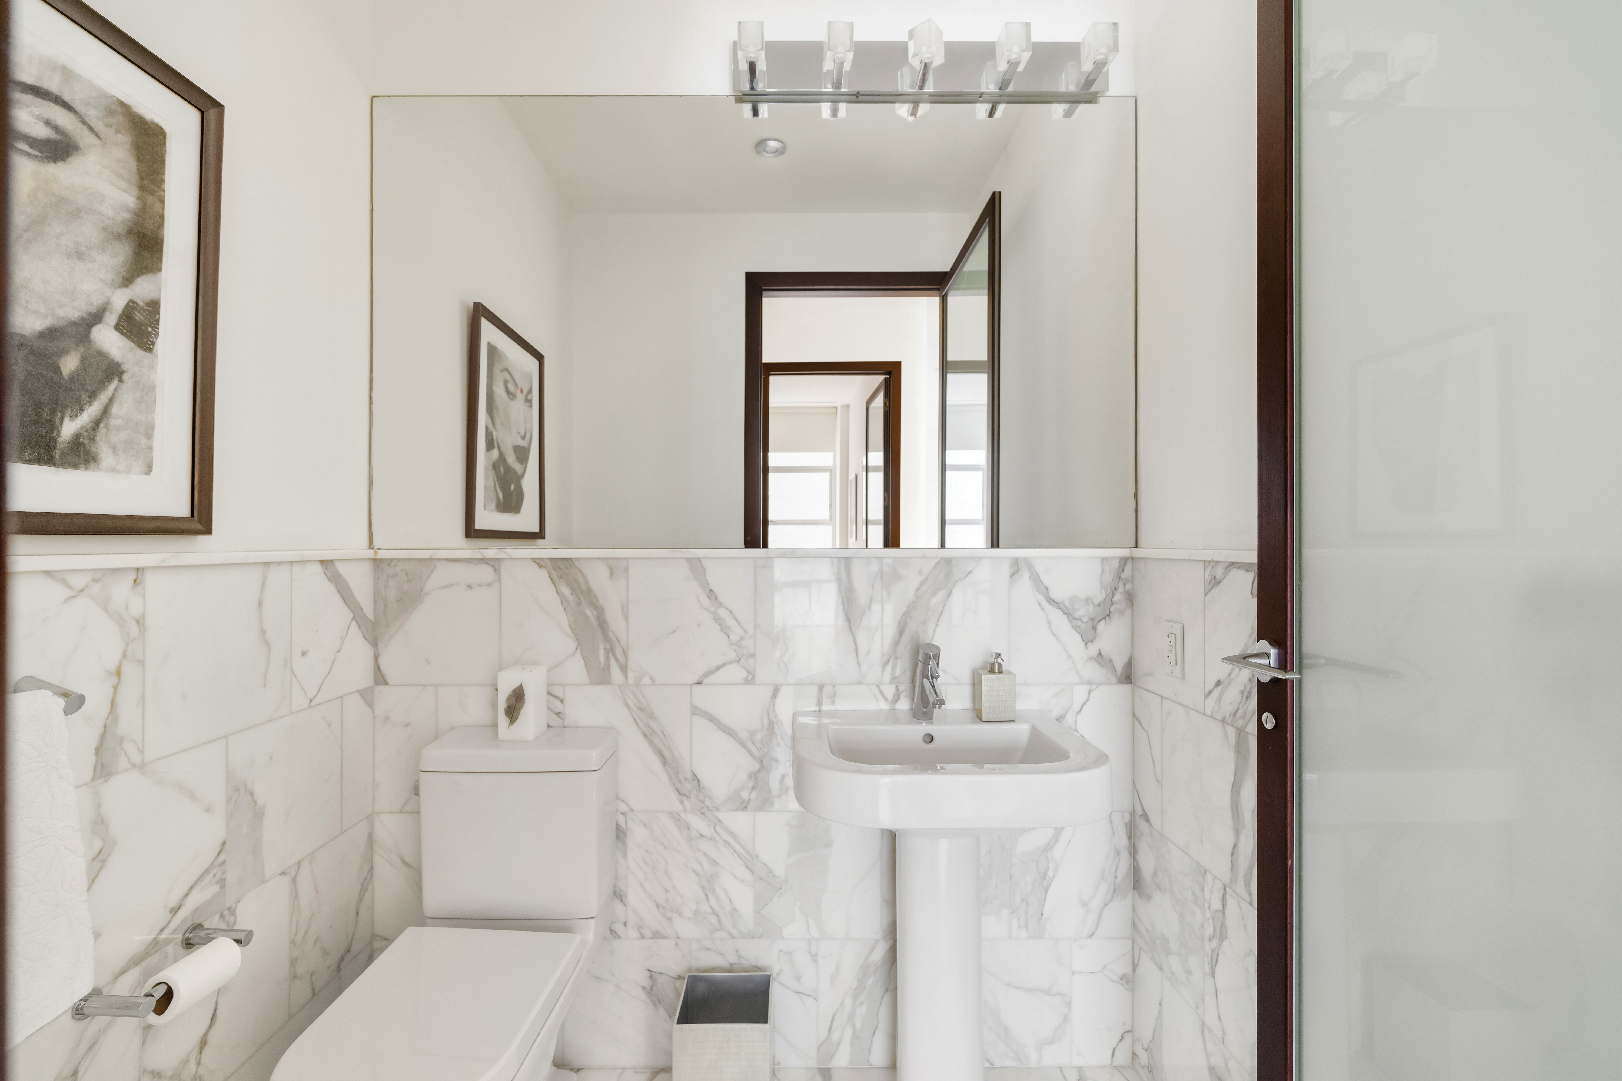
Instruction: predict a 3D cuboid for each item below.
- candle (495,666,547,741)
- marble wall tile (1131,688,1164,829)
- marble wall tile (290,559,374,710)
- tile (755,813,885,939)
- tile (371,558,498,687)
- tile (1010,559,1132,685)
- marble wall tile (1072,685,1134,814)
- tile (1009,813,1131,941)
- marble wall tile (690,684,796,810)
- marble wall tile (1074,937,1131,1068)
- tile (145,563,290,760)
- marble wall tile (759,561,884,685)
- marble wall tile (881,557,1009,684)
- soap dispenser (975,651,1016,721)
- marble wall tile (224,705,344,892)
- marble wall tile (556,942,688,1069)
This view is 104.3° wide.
[{"bbox_3d":[-0.653,0.368,1.432,0.077,0.150,0.076,0,0,0],"label":"candle"},{"bbox_3d":[0.780,0.500,1.449,0.012,0.304,0.121,0,0,2],"label":"marble wall tile"},{"bbox_3d":[-1.049,0.196,1.387,0.012,0.304,0.251,0,0,-2],"label":"marble wall tile"},{"bbox_3d":[0.018,0.804,1.518,0.304,0.304,0.012,0,0,0],"label":"tile"},{"bbox_3d":[-0.896,0.196,1.520,0.302,0.303,0.015,0,0,0],"label":"tile"},{"bbox_3d":[0.625,0.196,1.518,0.295,0.304,0.012,0,0,0],"label":"tile"},{"bbox_3d":[0.699,0.500,1.518,0.146,0.304,0.012,0,0,0],"label":"marble wall tile"},{"bbox_3d":[0.623,0.804,1.520,0.295,0.305,0.015,0,0,0],"label":"tile"},{"bbox_3d":[-0.135,0.500,1.518,0.305,0.304,0.012,0,0,0],"label":"marble wall tile"},{"bbox_3d":[0.699,1.110,1.518,0.143,0.304,0.010,0,0,0],"label":"marble wall tile"},{"bbox_3d":[-1.042,0.196,1.119,0.012,0.304,0.286,0,0,-2],"label":"tile"},{"bbox_3d":[0.019,0.195,1.518,0.305,0.304,0.010,0,0,0],"label":"marble wall tile"},{"bbox_3d":[0.324,0.194,1.520,0.305,0.304,0.015,0,0,0],"label":"marble wall tile"},{"bbox_3d":[0.425,0.333,1.447,0.075,0.151,0.055,0,0,-3],"label":"soap dispenser"},{"bbox_3d":[-1.046,0.500,1.261,0.012,0.304,0.286,0,0,-2],"label":"marble wall tile"},{"bbox_3d":[-0.441,1.110,1.518,0.304,0.304,0.010,0,0,0],"label":"marble wall tile"}]

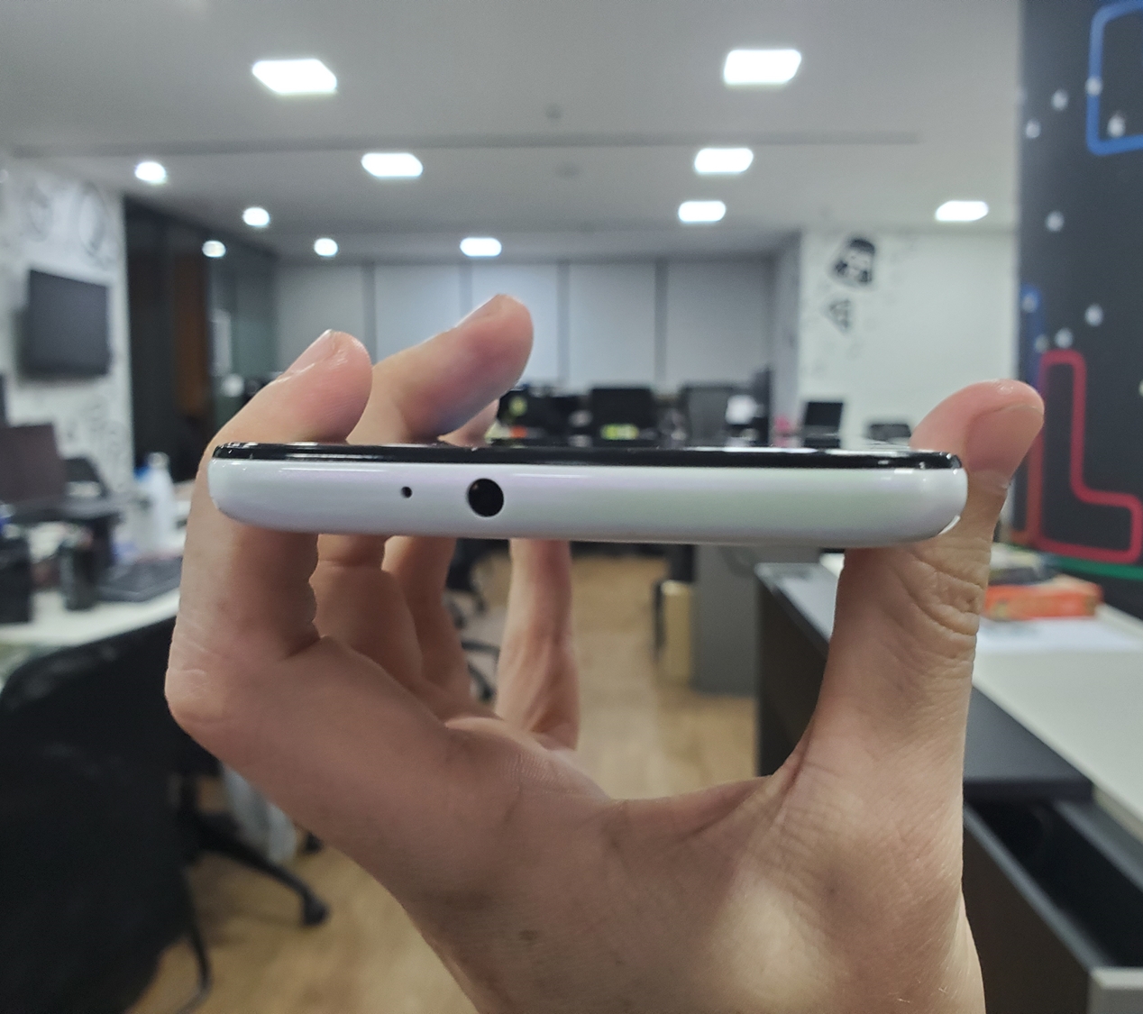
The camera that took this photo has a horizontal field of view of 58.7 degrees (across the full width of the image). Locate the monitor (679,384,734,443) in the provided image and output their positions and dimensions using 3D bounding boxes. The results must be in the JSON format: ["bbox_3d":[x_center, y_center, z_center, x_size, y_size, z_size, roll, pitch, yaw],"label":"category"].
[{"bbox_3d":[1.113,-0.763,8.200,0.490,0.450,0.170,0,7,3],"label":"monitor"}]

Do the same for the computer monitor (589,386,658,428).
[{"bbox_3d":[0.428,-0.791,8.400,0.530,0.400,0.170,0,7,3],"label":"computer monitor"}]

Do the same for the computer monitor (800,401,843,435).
[{"bbox_3d":[2.248,-0.790,9.100,0.370,0.320,0.160,2,7,18],"label":"computer monitor"}]

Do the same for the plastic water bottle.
[{"bbox_3d":[-1.259,-0.018,3.100,0.100,0.290,0.100,0,7,3],"label":"plastic water bottle"}]

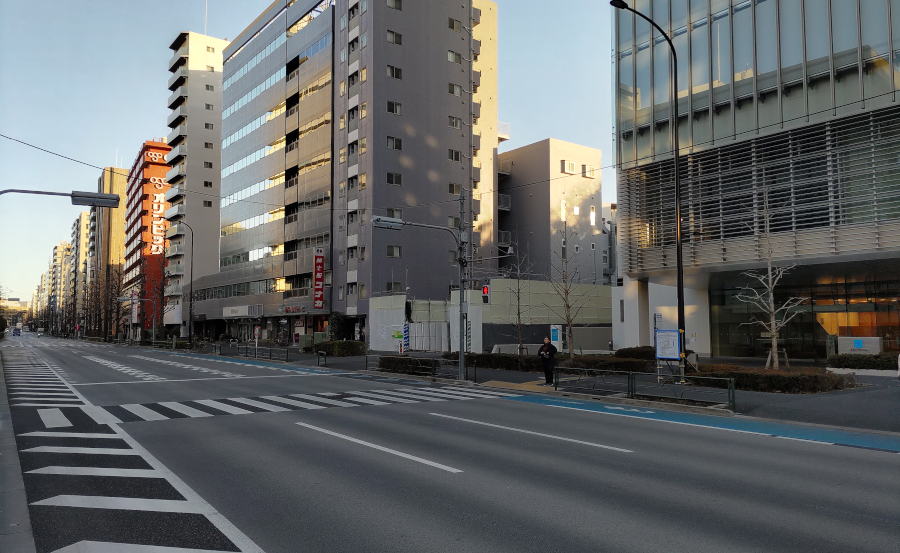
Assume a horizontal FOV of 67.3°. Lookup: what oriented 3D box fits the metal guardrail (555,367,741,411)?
[{"bbox_3d":[4.830,2.891,17.726,0.100,0.750,6.100,3,-5,-32],"label":"metal guardrail"}]

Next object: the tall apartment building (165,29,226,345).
[{"bbox_3d":[-37.700,-13.023,106.977,12.000,46.500,11.000,3,-6,-37],"label":"tall apartment building"}]

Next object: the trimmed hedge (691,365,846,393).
[{"bbox_3d":[10.100,3.275,21.407,3.000,0.550,4.000,3,-6,-35],"label":"trimmed hedge"}]

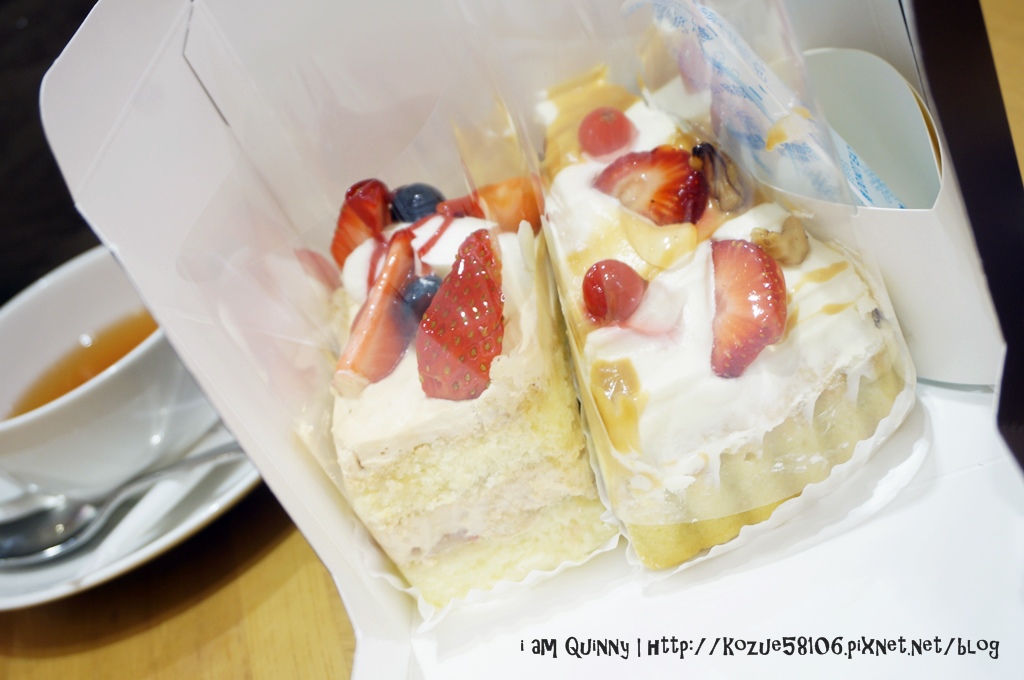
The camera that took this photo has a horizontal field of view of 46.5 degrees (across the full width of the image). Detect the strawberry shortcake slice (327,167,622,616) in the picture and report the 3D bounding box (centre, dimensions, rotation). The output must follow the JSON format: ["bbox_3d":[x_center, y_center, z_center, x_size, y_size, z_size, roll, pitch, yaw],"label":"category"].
[{"bbox_3d":[-0.011,0.006,0.268,0.044,0.069,0.070,-18,36,4],"label":"strawberry shortcake slice"}]

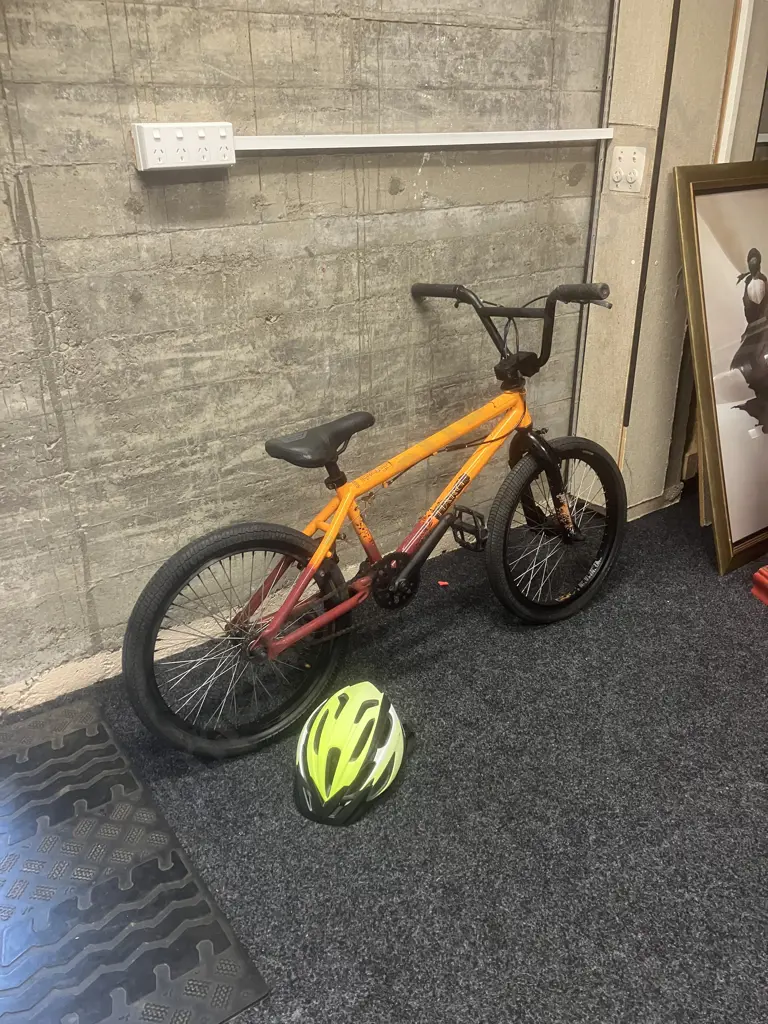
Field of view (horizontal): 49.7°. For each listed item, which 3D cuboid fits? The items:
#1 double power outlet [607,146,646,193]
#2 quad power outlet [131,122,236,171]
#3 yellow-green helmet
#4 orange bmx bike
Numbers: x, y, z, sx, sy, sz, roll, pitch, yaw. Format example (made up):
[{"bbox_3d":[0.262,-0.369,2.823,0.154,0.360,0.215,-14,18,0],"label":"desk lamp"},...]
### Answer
[{"bbox_3d":[0.691,-0.970,2.349,0.020,0.117,0.113,-18,30,-32],"label":"double power outlet"},{"bbox_3d":[-0.400,-0.740,1.677,0.203,0.081,0.038,-18,30,-32],"label":"quad power outlet"},{"bbox_3d":[-0.069,0.455,1.667,0.210,0.165,0.315,5,26,12],"label":"yellow-green helmet"},{"bbox_3d":[0.070,-0.024,1.851,1.378,0.885,0.645,-16,22,-29],"label":"orange bmx bike"}]

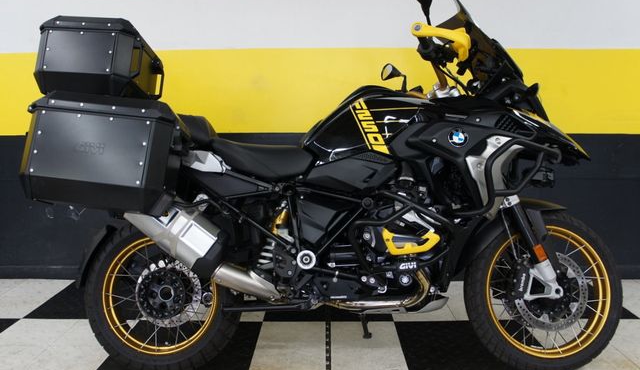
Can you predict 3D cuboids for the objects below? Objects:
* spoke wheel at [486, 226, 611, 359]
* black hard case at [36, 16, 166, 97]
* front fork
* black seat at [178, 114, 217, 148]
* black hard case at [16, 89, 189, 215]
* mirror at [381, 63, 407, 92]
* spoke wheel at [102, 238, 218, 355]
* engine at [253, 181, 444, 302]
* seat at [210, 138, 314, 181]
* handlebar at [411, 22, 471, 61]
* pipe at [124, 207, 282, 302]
[{"bbox_3d":[0.887,0.415,1.939,0.505,0.505,0.120,0,-2,1],"label":"spoke wheel"},{"bbox_3d":[-0.868,-0.485,2.007,0.375,0.285,0.430,3,-2,1],"label":"black hard case"},{"bbox_3d":[0.819,0.241,1.916,0.230,0.380,0.250,0,-2,1],"label":"front fork"},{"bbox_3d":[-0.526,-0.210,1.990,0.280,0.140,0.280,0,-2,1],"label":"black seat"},{"bbox_3d":[-0.699,-0.103,1.625,0.475,0.355,0.250,5,-2,1],"label":"black hard case"},{"bbox_3d":[0.356,-0.526,2.412,0.120,0.140,0.170,0,-2,-13],"label":"mirror"},{"bbox_3d":[-0.626,0.438,1.971,0.455,0.455,0.140,0,-2,1],"label":"spoke wheel"},{"bbox_3d":[0.118,0.208,1.932,0.620,0.420,0.700,0,-2,1],"label":"engine"},{"bbox_3d":[-0.222,-0.098,1.920,0.410,0.160,0.320,0,-2,1],"label":"seat"},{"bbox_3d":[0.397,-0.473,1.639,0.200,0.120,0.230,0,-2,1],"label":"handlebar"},{"bbox_3d":[-0.413,0.232,1.763,0.590,0.170,0.180,30,-1,2],"label":"pipe"}]

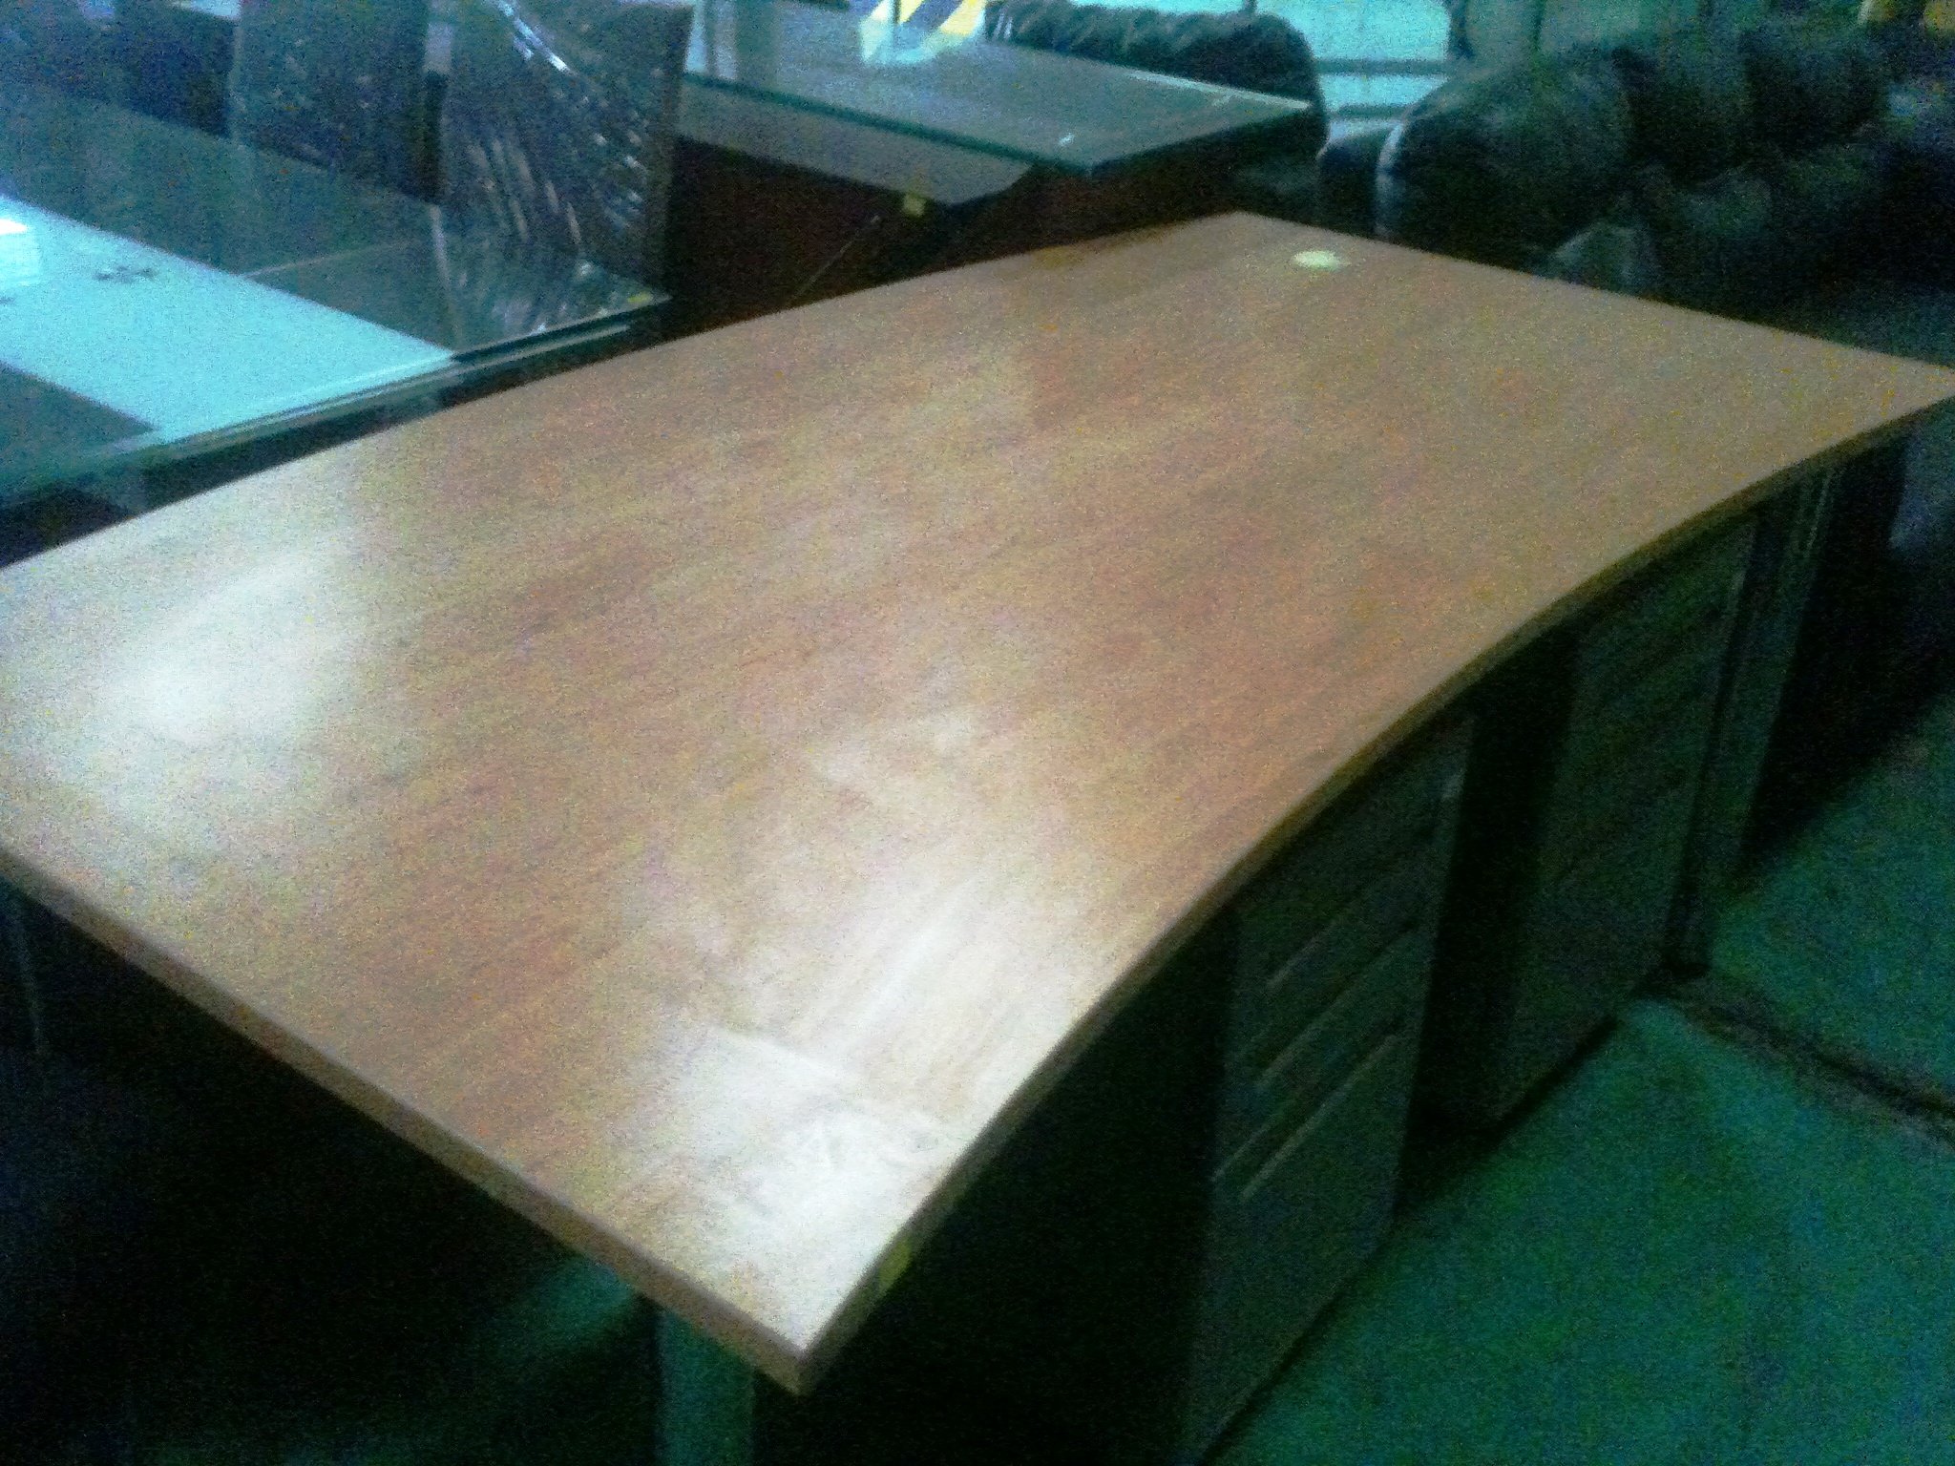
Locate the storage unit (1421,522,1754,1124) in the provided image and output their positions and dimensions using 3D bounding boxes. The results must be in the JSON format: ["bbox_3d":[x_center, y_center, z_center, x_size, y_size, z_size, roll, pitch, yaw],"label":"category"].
[{"bbox_3d":[0.507,0.019,2.244,0.500,0.606,0.388,25,37,35],"label":"storage unit"}]

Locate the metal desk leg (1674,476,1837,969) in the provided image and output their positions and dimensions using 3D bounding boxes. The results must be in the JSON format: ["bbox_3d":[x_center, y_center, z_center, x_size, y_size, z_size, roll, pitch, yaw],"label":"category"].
[{"bbox_3d":[0.887,-0.046,2.260,0.060,0.710,0.060,21,32,32],"label":"metal desk leg"}]

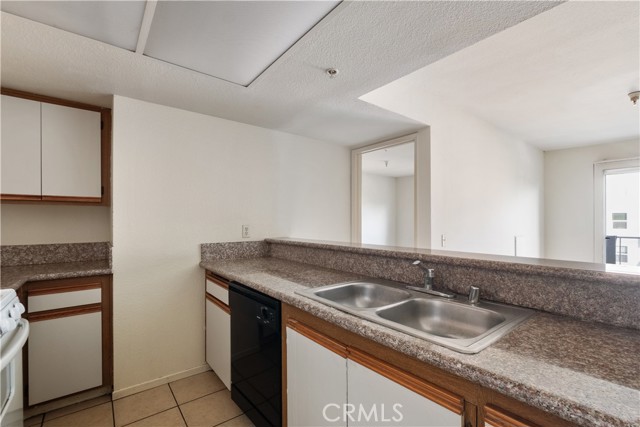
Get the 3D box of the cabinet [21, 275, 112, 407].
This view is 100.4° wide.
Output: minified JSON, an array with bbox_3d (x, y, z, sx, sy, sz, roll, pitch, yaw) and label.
[{"bbox_3d":[-1.877,0.834,2.030,0.450,0.793,0.580,1,-2,-40],"label":"cabinet"}]

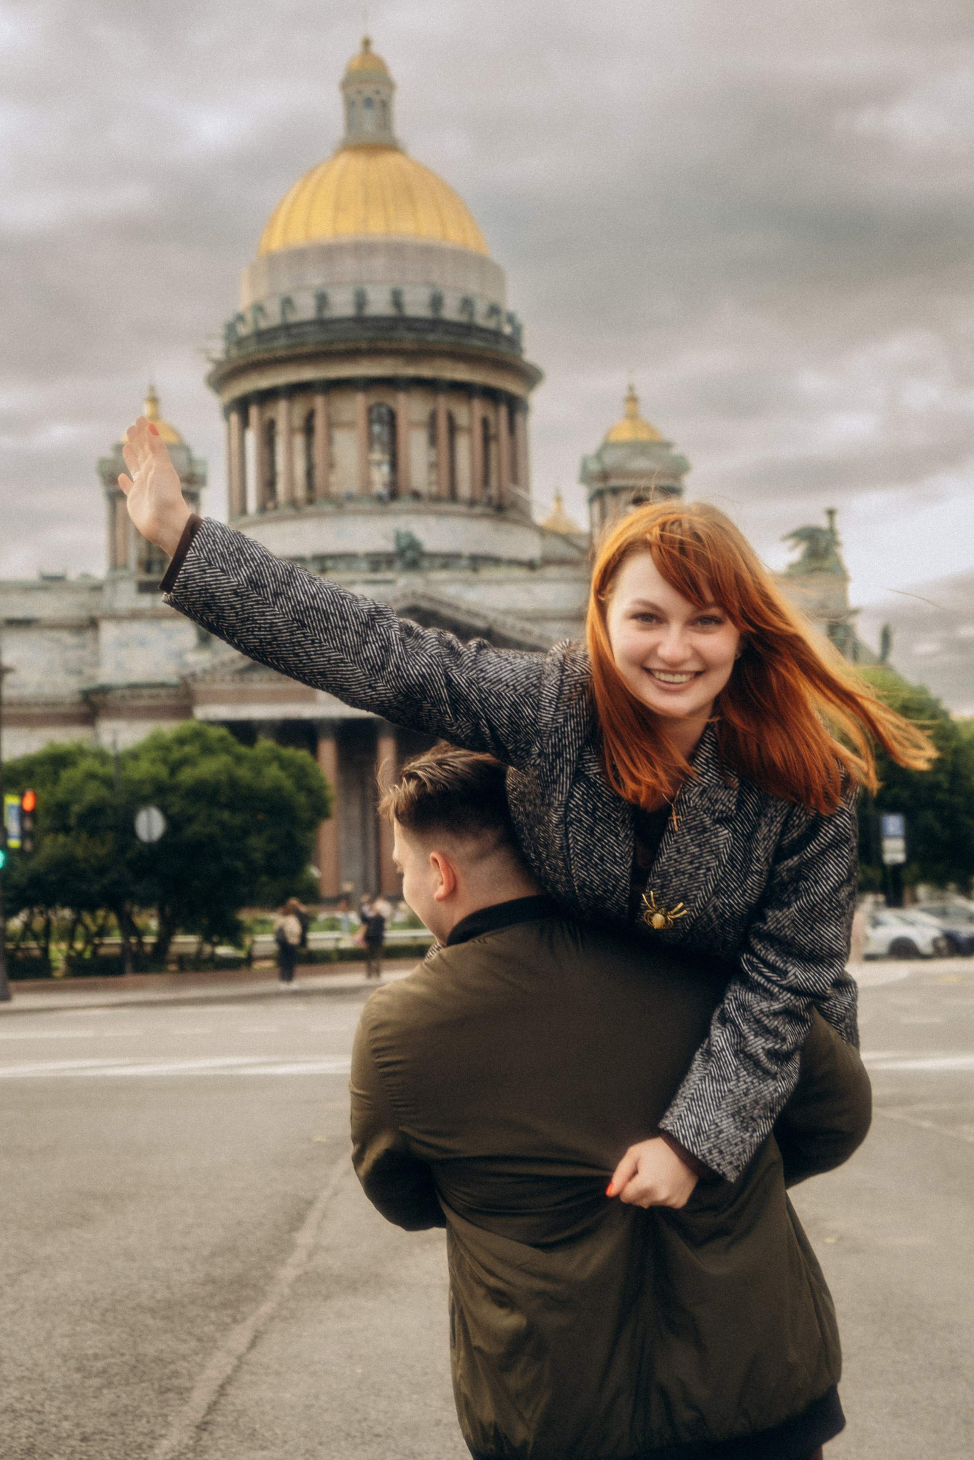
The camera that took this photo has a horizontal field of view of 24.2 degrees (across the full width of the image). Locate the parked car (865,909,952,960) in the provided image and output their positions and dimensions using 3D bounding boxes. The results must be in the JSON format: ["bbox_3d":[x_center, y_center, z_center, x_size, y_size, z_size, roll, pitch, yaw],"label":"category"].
[{"bbox_3d":[10.261,5.605,62.000,4.400,1.450,1.800,-2,-4,-1],"label":"parked car"}]

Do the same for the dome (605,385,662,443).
[{"bbox_3d":[14.445,-31.445,226.118,5.600,5.790,5.600,-1,-4,-6],"label":"dome"}]

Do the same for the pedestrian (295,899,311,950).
[{"bbox_3d":[-4.869,5.244,60.000,0.500,1.720,0.350,-3,-4,12],"label":"pedestrian"}]

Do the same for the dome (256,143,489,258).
[{"bbox_3d":[-12.872,-58.572,253.158,25.600,11.320,25.600,-1,-4,-6],"label":"dome"}]

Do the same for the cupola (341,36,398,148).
[{"bbox_3d":[-13.248,-71.458,254.132,6.200,12.630,6.200,-1,-4,-6],"label":"cupola"}]

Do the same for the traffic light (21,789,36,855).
[{"bbox_3d":[-7.575,1.516,37.500,0.260,1.050,0.320,-5,-5,35],"label":"traffic light"}]

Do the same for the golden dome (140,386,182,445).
[{"bbox_3d":[-32.678,-30.676,221.072,5.600,5.800,5.600,-1,-4,-6],"label":"golden dome"}]

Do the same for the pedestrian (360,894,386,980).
[{"bbox_3d":[-2.276,4.130,45.300,0.520,1.680,0.360,-2,-4,0],"label":"pedestrian"}]

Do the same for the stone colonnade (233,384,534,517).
[{"bbox_3d":[-12.042,-30.088,251.005,33.600,13.500,33.600,-1,-4,-6],"label":"stone colonnade"}]

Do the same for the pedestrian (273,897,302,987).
[{"bbox_3d":[-3.788,4.025,43.200,0.520,1.680,0.360,-3,-5,20],"label":"pedestrian"}]

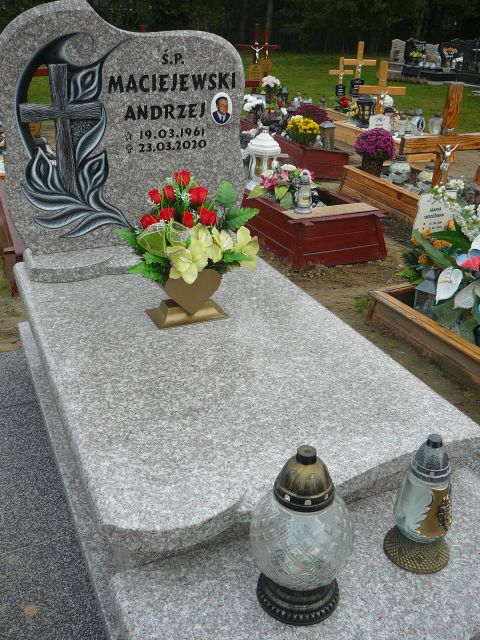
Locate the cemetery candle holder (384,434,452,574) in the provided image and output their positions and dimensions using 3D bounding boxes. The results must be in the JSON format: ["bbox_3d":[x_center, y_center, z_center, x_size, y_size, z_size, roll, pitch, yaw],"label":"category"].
[{"bbox_3d":[0.397,0.376,1.384,0.145,0.310,0.145,-15,28,-29],"label":"cemetery candle holder"}]

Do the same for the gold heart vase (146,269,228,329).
[{"bbox_3d":[-0.175,-0.097,2.157,0.242,0.175,0.150,-9,27,-21],"label":"gold heart vase"}]

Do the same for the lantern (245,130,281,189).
[{"bbox_3d":[0.163,-1.072,4.323,0.220,0.375,0.220,-10,26,-21],"label":"lantern"}]

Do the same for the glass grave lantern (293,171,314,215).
[{"bbox_3d":[0.411,-0.822,4.140,0.125,0.261,0.125,1,25,0],"label":"glass grave lantern"}]

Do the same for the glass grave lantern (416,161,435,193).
[{"bbox_3d":[1.335,-1.015,4.538,0.155,0.215,0.155,-7,25,-16],"label":"glass grave lantern"}]

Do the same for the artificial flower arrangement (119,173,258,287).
[{"bbox_3d":[-0.171,-0.300,2.146,0.450,0.380,0.280,-11,26,-23],"label":"artificial flower arrangement"}]

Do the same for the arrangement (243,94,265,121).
[{"bbox_3d":[0.181,-2.763,8.447,0.274,0.317,0.274,-8,26,-18],"label":"arrangement"}]

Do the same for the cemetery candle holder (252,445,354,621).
[{"bbox_3d":[0.110,0.363,1.151,0.183,0.321,0.183,1,25,0],"label":"cemetery candle holder"}]

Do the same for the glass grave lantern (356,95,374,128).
[{"bbox_3d":[1.388,-2.297,7.058,0.185,0.345,0.185,-10,26,-21],"label":"glass grave lantern"}]

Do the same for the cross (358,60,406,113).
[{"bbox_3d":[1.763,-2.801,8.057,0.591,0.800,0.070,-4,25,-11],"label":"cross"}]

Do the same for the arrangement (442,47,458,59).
[{"bbox_3d":[5.693,-7.234,17.500,0.419,0.331,0.335,-5,25,-14],"label":"arrangement"}]

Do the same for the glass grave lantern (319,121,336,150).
[{"bbox_3d":[0.845,-1.794,6.283,0.155,0.257,0.155,-3,25,-9],"label":"glass grave lantern"}]

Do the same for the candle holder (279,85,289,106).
[{"bbox_3d":[0.663,-3.376,9.749,0.151,0.323,0.151,-5,25,-14],"label":"candle holder"}]

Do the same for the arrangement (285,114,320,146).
[{"bbox_3d":[0.586,-1.755,5.961,0.310,0.280,0.290,0,24,0],"label":"arrangement"}]

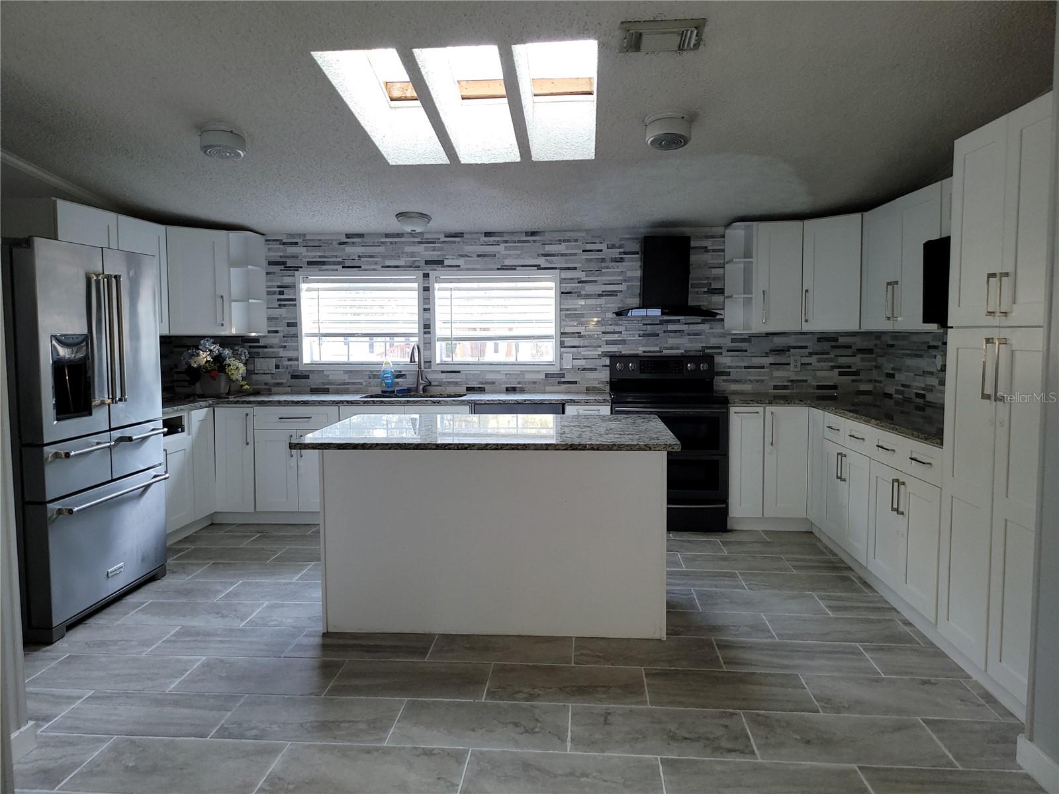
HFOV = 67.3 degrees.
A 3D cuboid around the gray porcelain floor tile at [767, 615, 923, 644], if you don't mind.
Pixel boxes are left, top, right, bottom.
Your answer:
[{"bbox_3d":[1.415,1.065,3.638,0.610,0.010,0.327,0,5,5],"label":"gray porcelain floor tile"}]

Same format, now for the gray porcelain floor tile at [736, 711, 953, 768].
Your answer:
[{"bbox_3d":[1.057,1.153,2.678,0.610,0.010,0.327,0,5,5],"label":"gray porcelain floor tile"}]

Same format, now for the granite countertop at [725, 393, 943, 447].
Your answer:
[{"bbox_3d":[1.837,0.104,4.573,1.130,0.040,2.550,0,5,5],"label":"granite countertop"}]

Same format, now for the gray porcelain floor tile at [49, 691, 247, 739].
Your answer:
[{"bbox_3d":[-1.363,1.134,2.844,0.601,0.010,0.322,0,5,5],"label":"gray porcelain floor tile"}]

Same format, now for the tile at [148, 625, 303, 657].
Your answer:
[{"bbox_3d":[-1.341,1.099,3.562,0.612,0.012,0.328,0,5,5],"label":"tile"}]

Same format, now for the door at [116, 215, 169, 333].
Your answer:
[{"bbox_3d":[-2.530,-0.782,5.234,0.030,0.735,0.565,0,5,5],"label":"door"}]

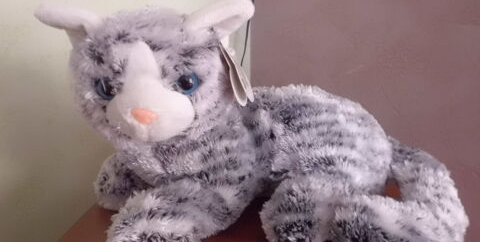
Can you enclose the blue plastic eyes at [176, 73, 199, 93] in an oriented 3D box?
[{"bbox_3d":[-0.052,-0.037,0.355,0.021,0.021,0.013,-7,12,-12],"label":"blue plastic eyes"}]

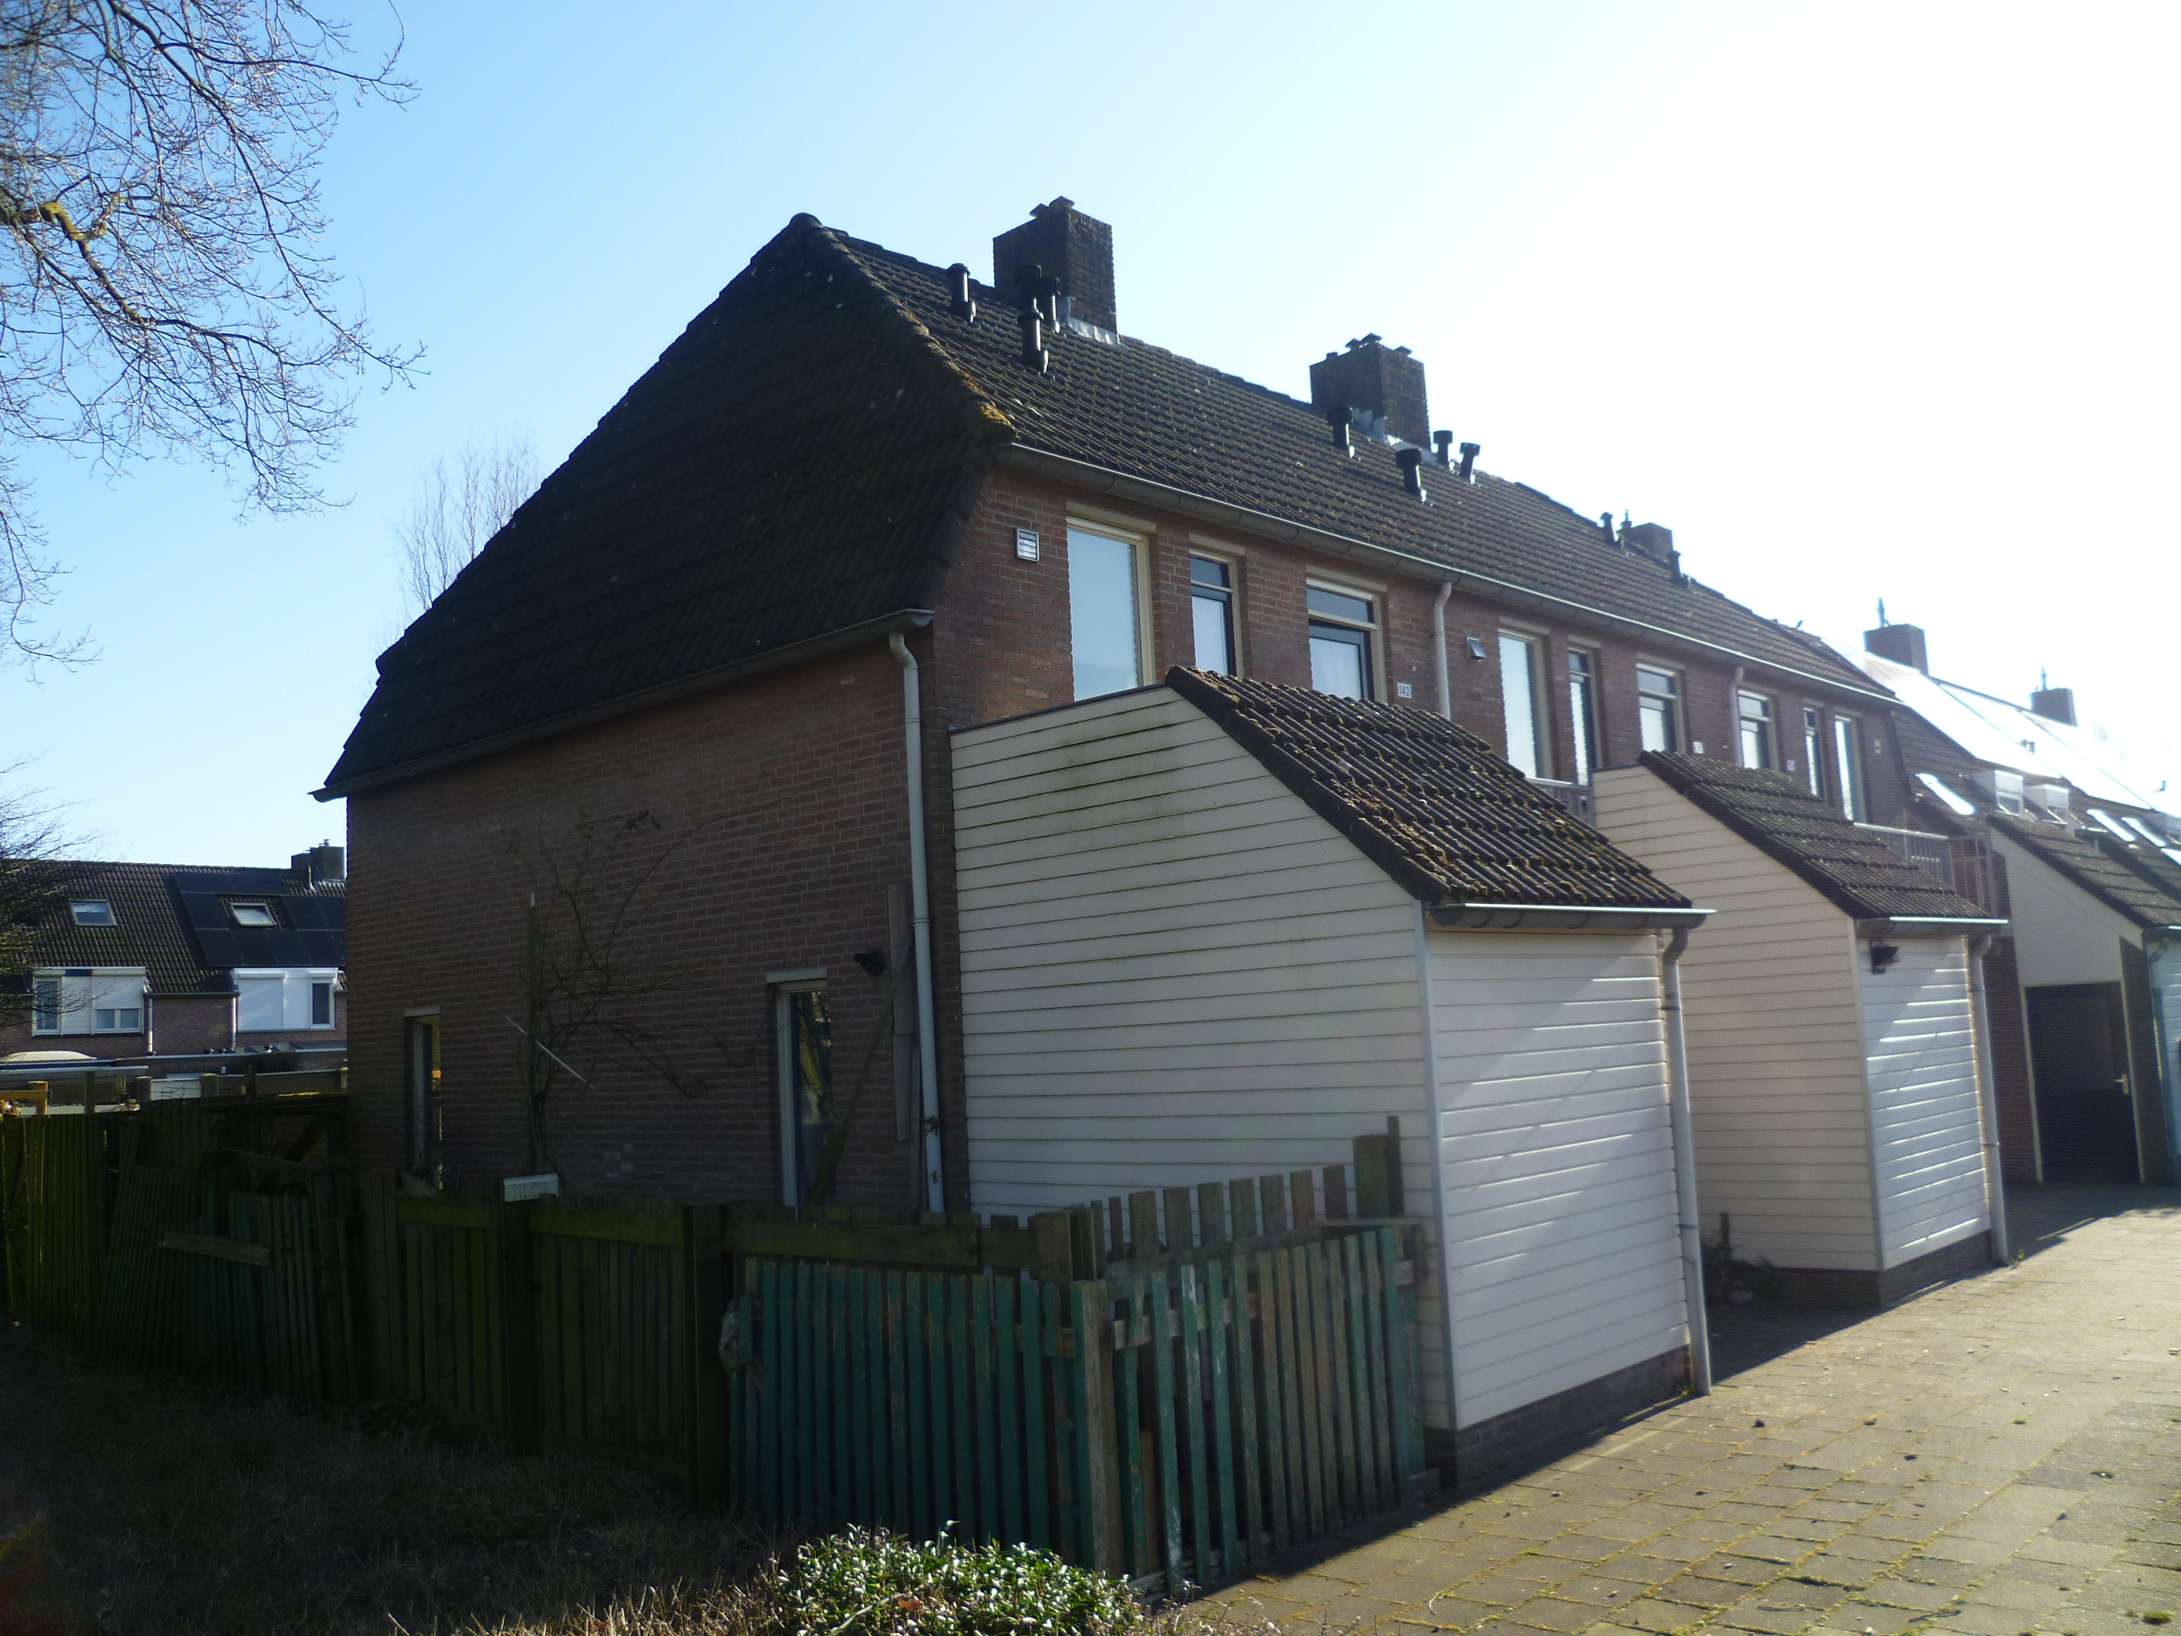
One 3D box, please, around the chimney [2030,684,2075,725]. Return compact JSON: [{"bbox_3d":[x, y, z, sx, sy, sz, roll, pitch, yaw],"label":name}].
[{"bbox_3d":[22.649,-2.610,41.580,0.786,0.968,0.685,-10,-10,43],"label":"chimney"}]

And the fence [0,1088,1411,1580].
[{"bbox_3d":[-3.890,2.640,11.133,12.960,1.747,1.882,-10,-10,43],"label":"fence"}]

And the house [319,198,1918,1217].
[{"bbox_3d":[1.510,-0.725,17.683,7.872,9.504,15.187,-10,-10,43],"label":"house"}]

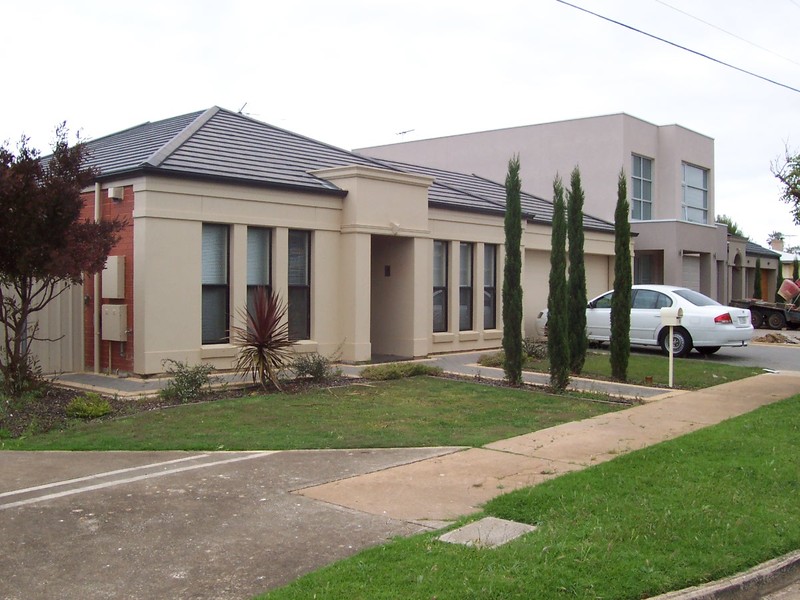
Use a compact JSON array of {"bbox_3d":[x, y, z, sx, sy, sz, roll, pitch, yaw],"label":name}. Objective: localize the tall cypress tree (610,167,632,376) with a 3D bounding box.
[{"bbox_3d":[3.584,-0.389,13.751,0.340,3.340,0.340,1,1,42],"label":"tall cypress tree"}]

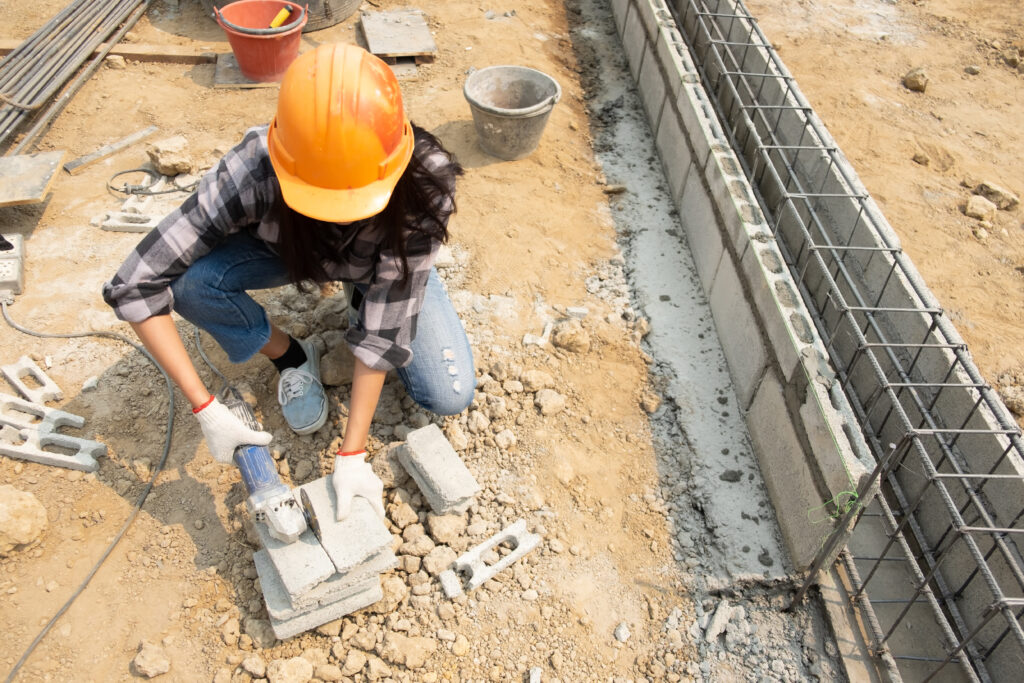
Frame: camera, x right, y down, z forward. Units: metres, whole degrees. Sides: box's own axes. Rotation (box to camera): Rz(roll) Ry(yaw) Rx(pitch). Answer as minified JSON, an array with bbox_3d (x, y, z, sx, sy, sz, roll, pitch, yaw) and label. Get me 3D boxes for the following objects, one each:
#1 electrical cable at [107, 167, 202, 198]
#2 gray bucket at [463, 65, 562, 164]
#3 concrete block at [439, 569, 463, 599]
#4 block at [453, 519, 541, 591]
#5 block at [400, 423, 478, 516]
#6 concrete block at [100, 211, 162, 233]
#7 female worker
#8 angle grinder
[{"bbox_3d":[-1.065,-0.488,2.303,0.270,0.045,0.135,5,44,0],"label":"electrical cable"},{"bbox_3d":[0.001,-0.738,2.542,0.315,0.210,0.315,3,44,-3],"label":"gray bucket"},{"bbox_3d":[-0.113,0.448,1.420,0.025,0.028,0.049,-15,48,-20],"label":"concrete block"},{"bbox_3d":[-0.026,0.410,1.473,0.172,0.030,0.062,-27,53,-29],"label":"block"},{"bbox_3d":[-0.149,0.269,1.563,0.076,0.065,0.190,-21,50,-25],"label":"block"},{"bbox_3d":[-1.044,-0.333,2.160,0.180,0.025,0.060,5,44,0],"label":"concrete block"},{"bbox_3d":[-0.378,-0.153,1.487,0.640,0.790,0.930,5,44,0],"label":"female worker"},{"bbox_3d":[-0.405,0.203,1.276,0.100,0.102,0.268,-21,67,-25],"label":"angle grinder"}]

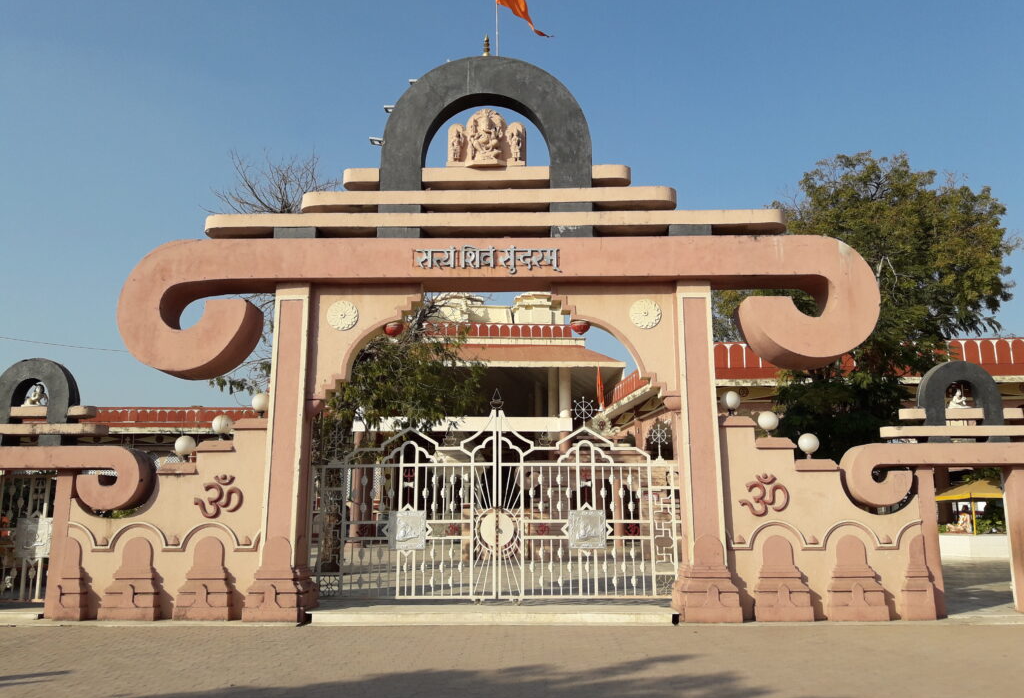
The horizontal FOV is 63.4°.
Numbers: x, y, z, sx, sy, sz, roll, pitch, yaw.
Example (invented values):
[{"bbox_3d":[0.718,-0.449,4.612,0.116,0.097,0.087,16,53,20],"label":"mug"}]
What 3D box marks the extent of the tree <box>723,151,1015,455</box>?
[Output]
[{"bbox_3d":[8.601,0.060,19.745,7.244,10.180,7.000,0,-11,1],"label":"tree"}]

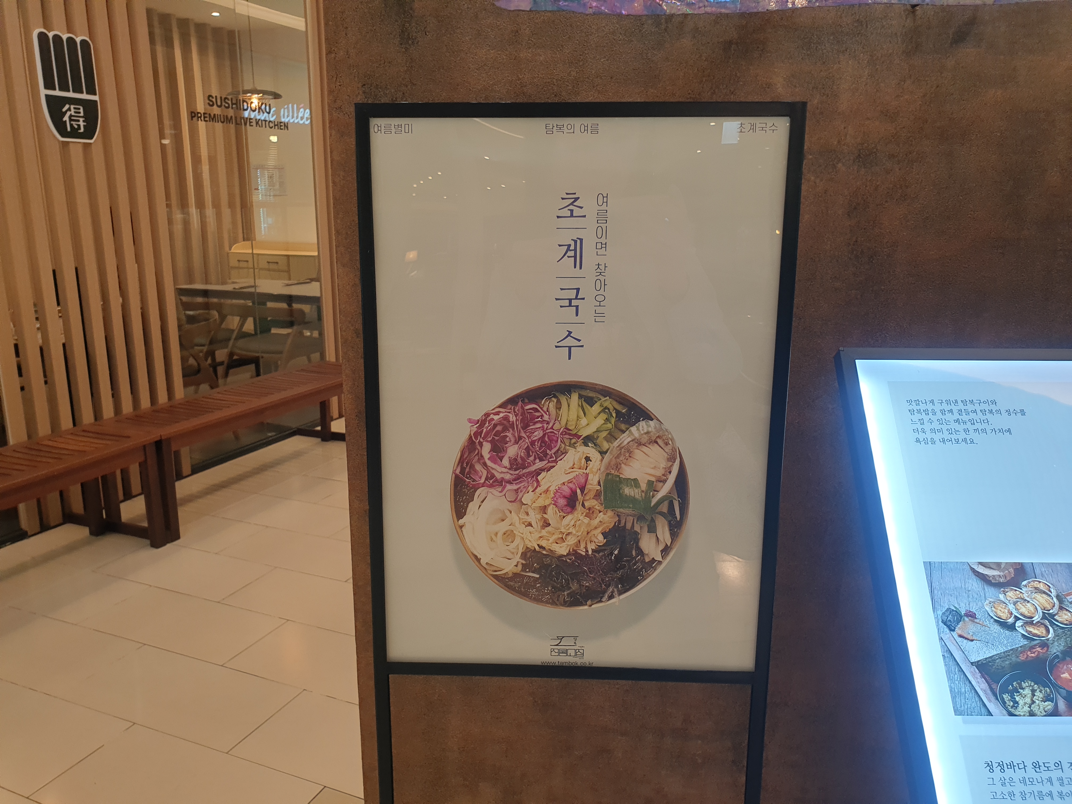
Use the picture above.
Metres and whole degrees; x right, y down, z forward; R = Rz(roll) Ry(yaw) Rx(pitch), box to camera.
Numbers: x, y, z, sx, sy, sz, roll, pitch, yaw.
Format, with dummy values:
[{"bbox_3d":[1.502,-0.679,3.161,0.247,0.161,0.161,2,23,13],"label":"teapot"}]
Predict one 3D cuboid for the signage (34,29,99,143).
[{"bbox_3d":[-1.866,-1.255,3.212,0.030,0.410,0.253,6,14,22],"label":"signage"}]

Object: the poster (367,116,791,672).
[{"bbox_3d":[0.039,0.007,0.851,0.415,0.590,0.020,1,11,2],"label":"poster"}]

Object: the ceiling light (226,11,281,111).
[{"bbox_3d":[-2.011,-2.420,5.693,0.400,0.674,0.400,6,14,22],"label":"ceiling light"}]

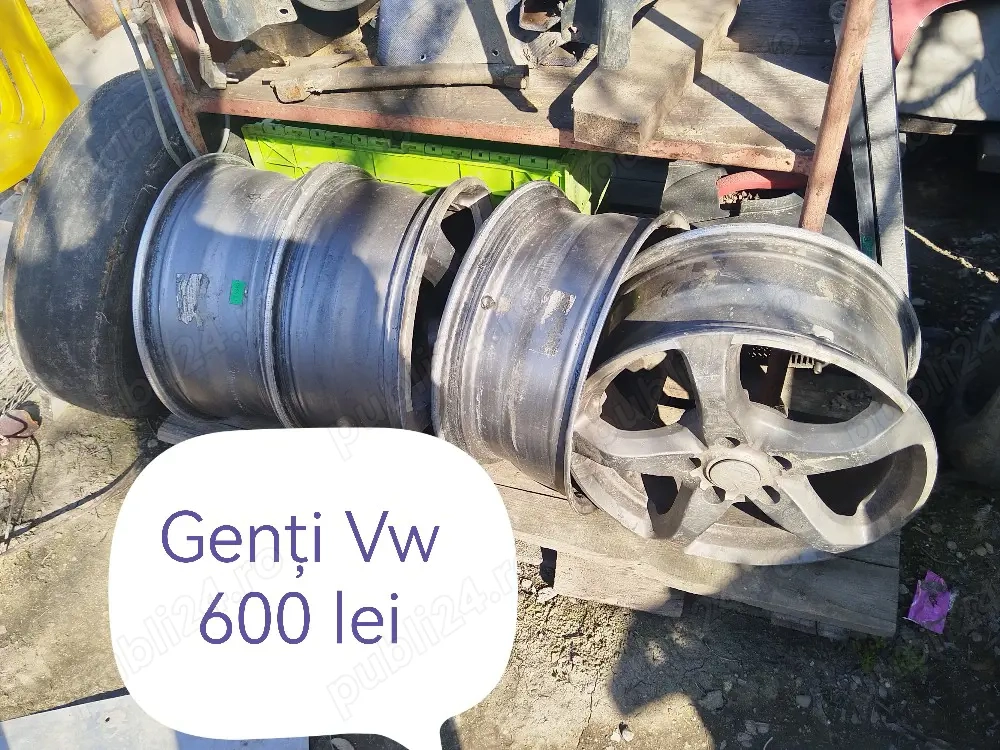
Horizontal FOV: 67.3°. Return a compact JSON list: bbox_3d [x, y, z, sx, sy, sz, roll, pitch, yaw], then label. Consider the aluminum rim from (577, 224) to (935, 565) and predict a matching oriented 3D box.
[{"bbox_3d":[0.336,0.045,1.040,0.447,0.447,0.220,10,45,15],"label":"aluminum rim"}]

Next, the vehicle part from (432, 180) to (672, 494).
[{"bbox_3d":[0.111,-0.048,1.136,0.210,0.447,0.447,19,44,24],"label":"vehicle part"}]

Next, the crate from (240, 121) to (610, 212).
[{"bbox_3d":[-0.110,-0.387,1.482,0.595,0.290,0.380,11,41,16],"label":"crate"}]

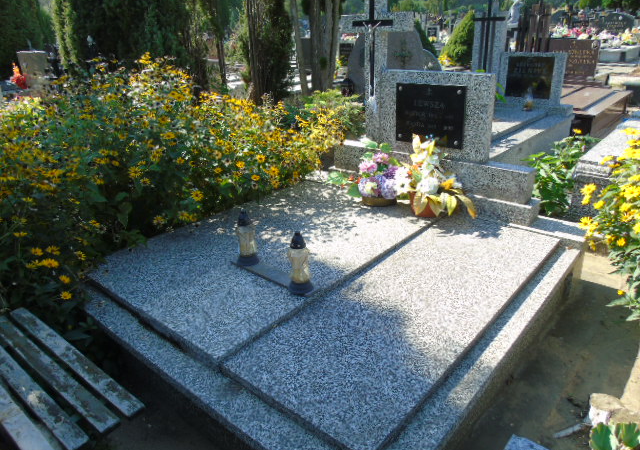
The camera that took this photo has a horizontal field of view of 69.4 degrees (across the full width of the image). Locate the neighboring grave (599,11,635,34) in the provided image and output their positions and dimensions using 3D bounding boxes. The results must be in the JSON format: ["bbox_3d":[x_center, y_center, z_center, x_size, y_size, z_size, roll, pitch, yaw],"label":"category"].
[{"bbox_3d":[9.462,-6.356,14.800,1.150,0.900,0.250,16,30,39],"label":"neighboring grave"}]

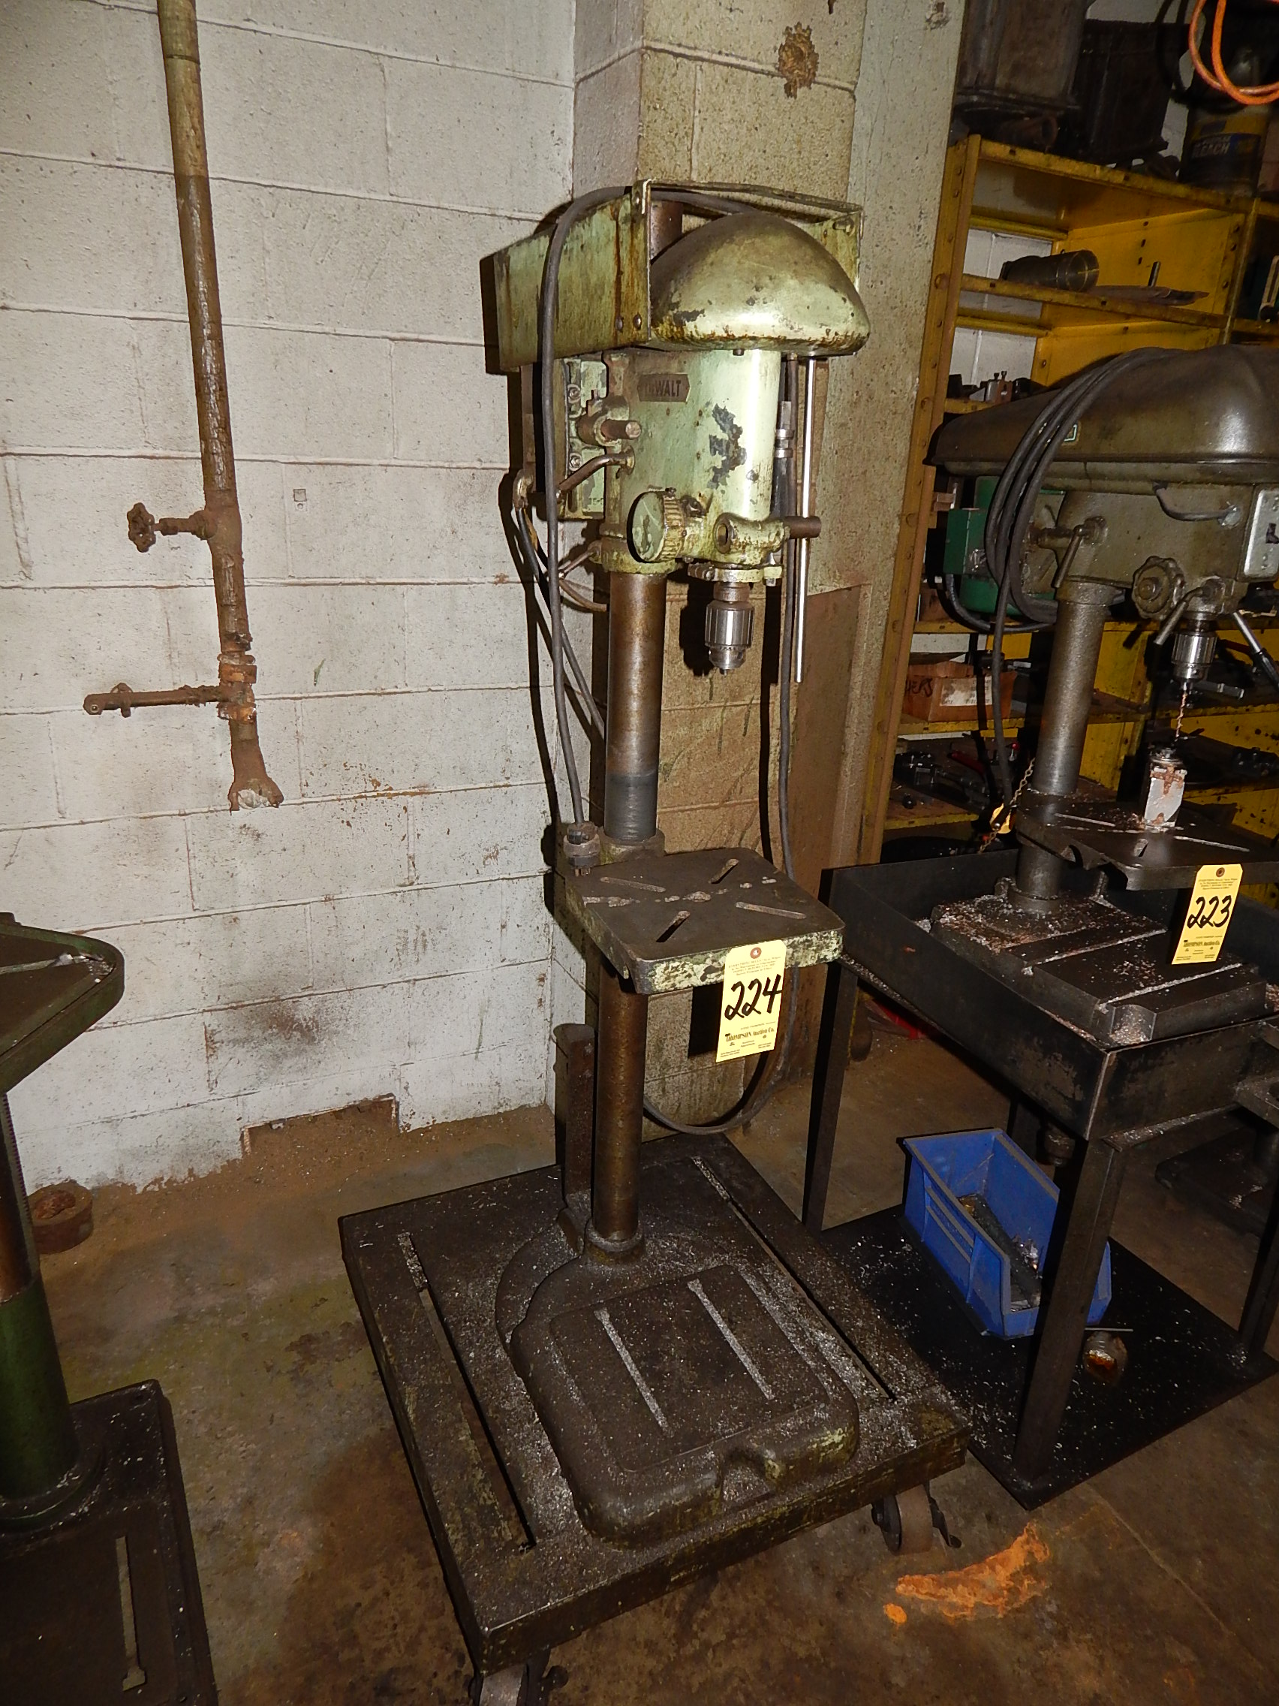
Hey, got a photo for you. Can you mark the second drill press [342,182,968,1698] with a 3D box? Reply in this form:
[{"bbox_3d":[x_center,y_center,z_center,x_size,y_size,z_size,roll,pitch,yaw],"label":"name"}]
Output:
[{"bbox_3d":[0.009,0.098,1.520,0.715,1.725,0.785,-7,24,-23],"label":"second drill press"}]

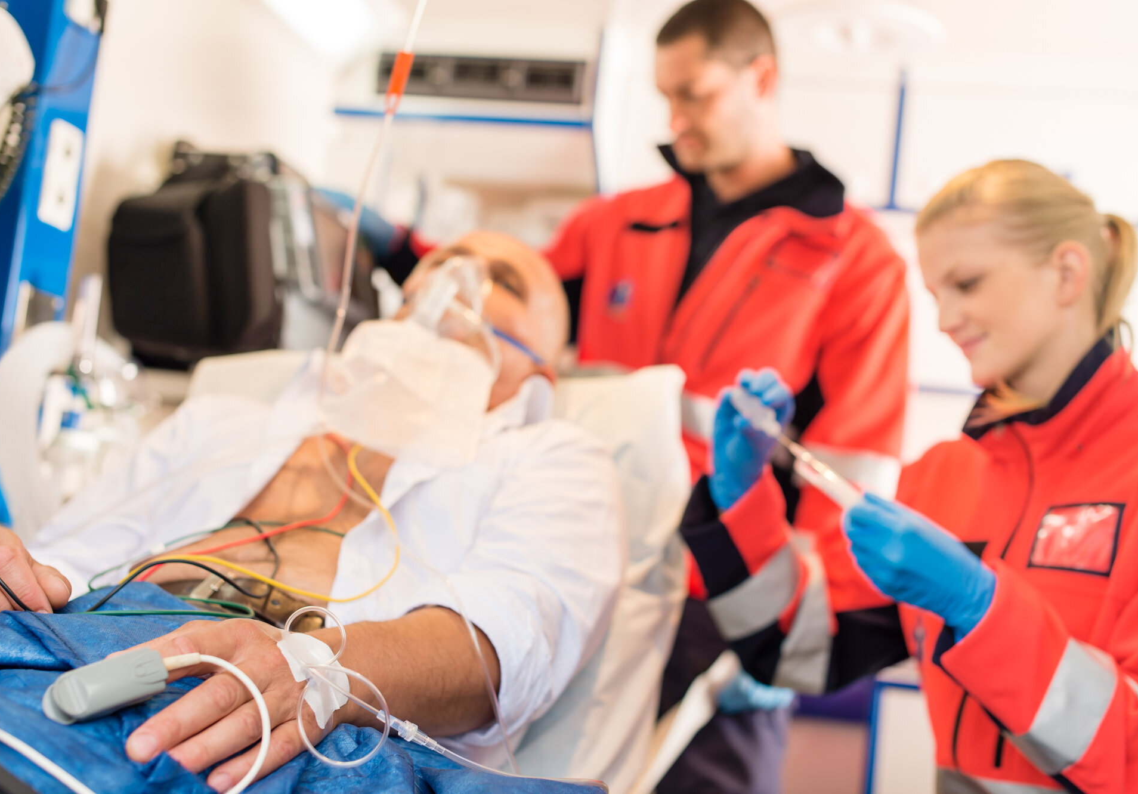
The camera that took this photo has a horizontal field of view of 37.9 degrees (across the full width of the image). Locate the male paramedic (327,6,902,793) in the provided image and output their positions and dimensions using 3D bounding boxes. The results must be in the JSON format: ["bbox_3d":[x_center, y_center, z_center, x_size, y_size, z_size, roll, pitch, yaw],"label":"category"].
[{"bbox_3d":[0.080,0.270,2.370,0.760,1.680,0.470,2,-2,34],"label":"male paramedic"}]

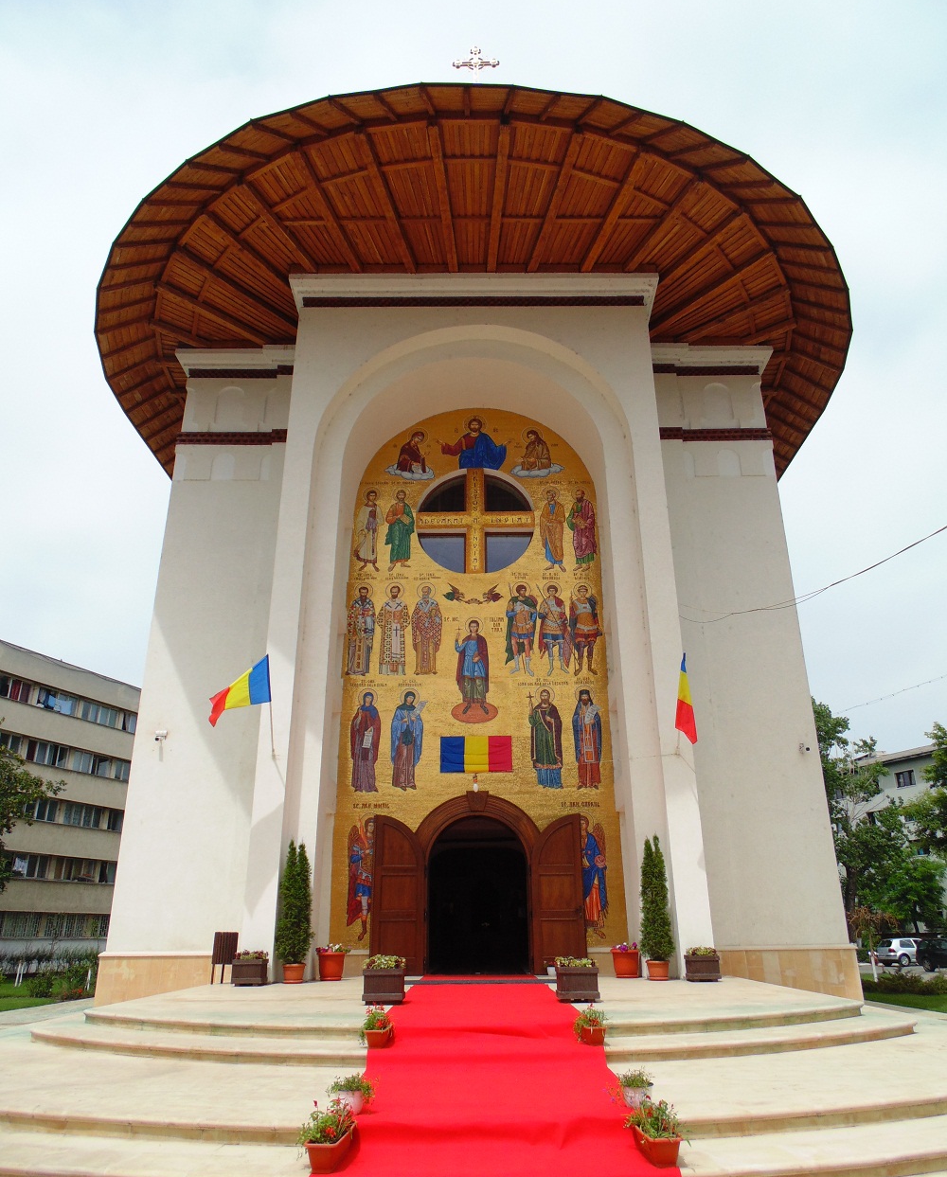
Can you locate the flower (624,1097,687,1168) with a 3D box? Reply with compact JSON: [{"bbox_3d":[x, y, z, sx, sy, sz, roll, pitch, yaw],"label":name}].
[{"bbox_3d":[1.151,3.409,5.058,0.280,0.300,0.450,0,-23,0],"label":"flower"}]

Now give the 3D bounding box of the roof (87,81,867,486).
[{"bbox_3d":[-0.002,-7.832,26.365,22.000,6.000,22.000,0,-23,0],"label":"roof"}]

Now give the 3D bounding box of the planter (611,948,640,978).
[{"bbox_3d":[2.839,7.005,15.002,0.520,0.530,0.520,0,-23,0],"label":"planter"}]

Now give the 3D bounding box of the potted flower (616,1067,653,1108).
[{"bbox_3d":[1.123,3.495,5.605,0.240,0.245,0.230,0,-23,0],"label":"potted flower"}]

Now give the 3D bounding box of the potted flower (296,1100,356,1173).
[{"bbox_3d":[-0.886,3.348,4.951,0.240,0.305,0.610,1,-23,-4],"label":"potted flower"}]

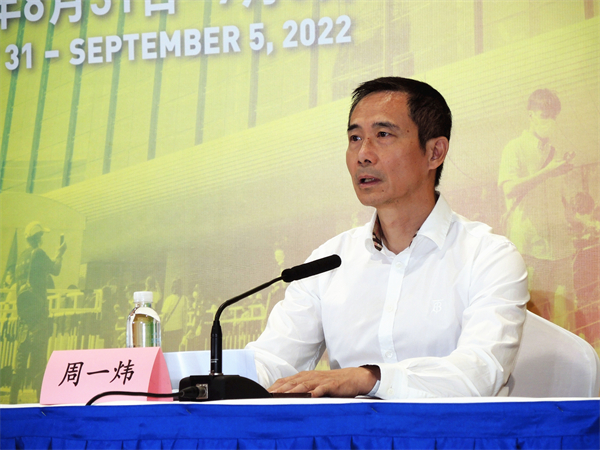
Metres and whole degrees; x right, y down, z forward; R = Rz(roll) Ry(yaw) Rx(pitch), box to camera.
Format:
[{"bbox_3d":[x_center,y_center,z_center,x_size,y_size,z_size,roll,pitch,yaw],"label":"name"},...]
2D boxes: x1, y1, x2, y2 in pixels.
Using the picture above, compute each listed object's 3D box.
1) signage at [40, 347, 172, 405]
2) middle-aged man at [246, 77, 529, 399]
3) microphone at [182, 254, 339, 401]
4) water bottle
[{"bbox_3d":[-0.326,0.257,4.443,0.200,0.096,0.100,-3,-4,25],"label":"signage"},{"bbox_3d":[0.141,0.396,4.560,0.530,1.320,0.660,-3,-4,25],"label":"middle-aged man"},{"bbox_3d":[-0.051,0.177,4.466,0.330,0.250,0.100,3,-5,-45],"label":"microphone"},{"bbox_3d":[-0.272,0.215,4.575,0.060,0.195,0.060,-3,-4,25],"label":"water bottle"}]

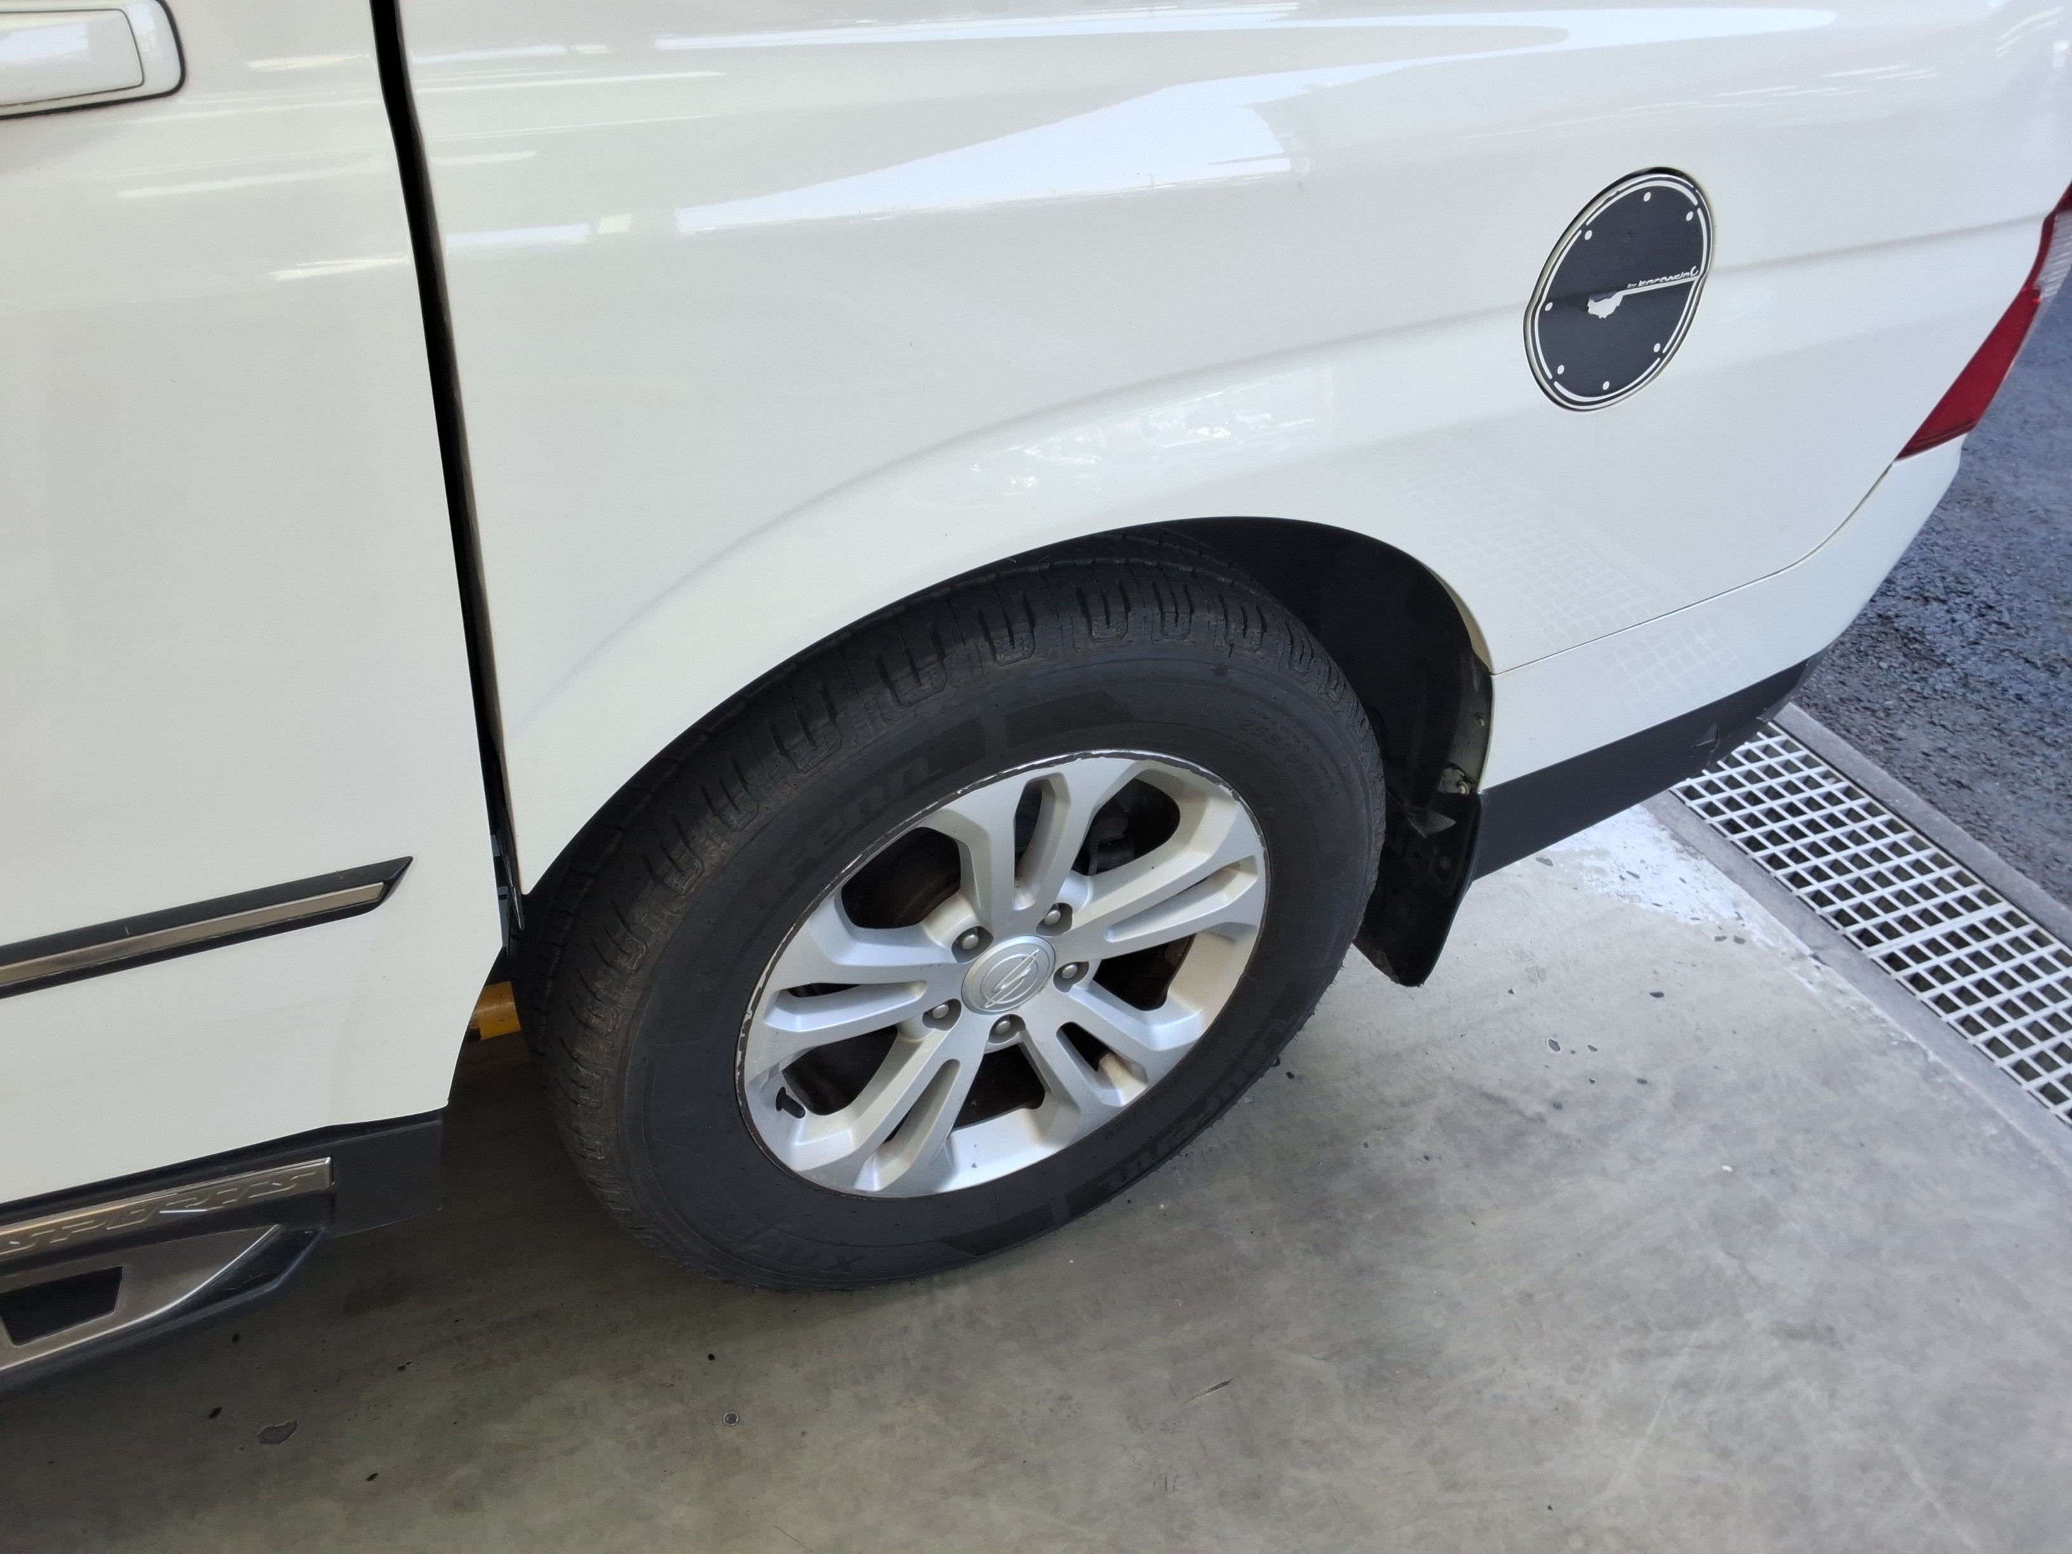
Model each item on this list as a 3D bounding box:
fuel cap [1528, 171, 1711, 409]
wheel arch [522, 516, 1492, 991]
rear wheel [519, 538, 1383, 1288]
[{"bbox_3d":[0.408,-0.346,1.185,0.172,0.174,0.026,-15,39,-26],"label":"fuel cap"},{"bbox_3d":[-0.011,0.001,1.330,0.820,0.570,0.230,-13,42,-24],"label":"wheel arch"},{"bbox_3d":[-0.061,0.118,1.473,0.760,0.760,0.260,-13,42,-24],"label":"rear wheel"}]

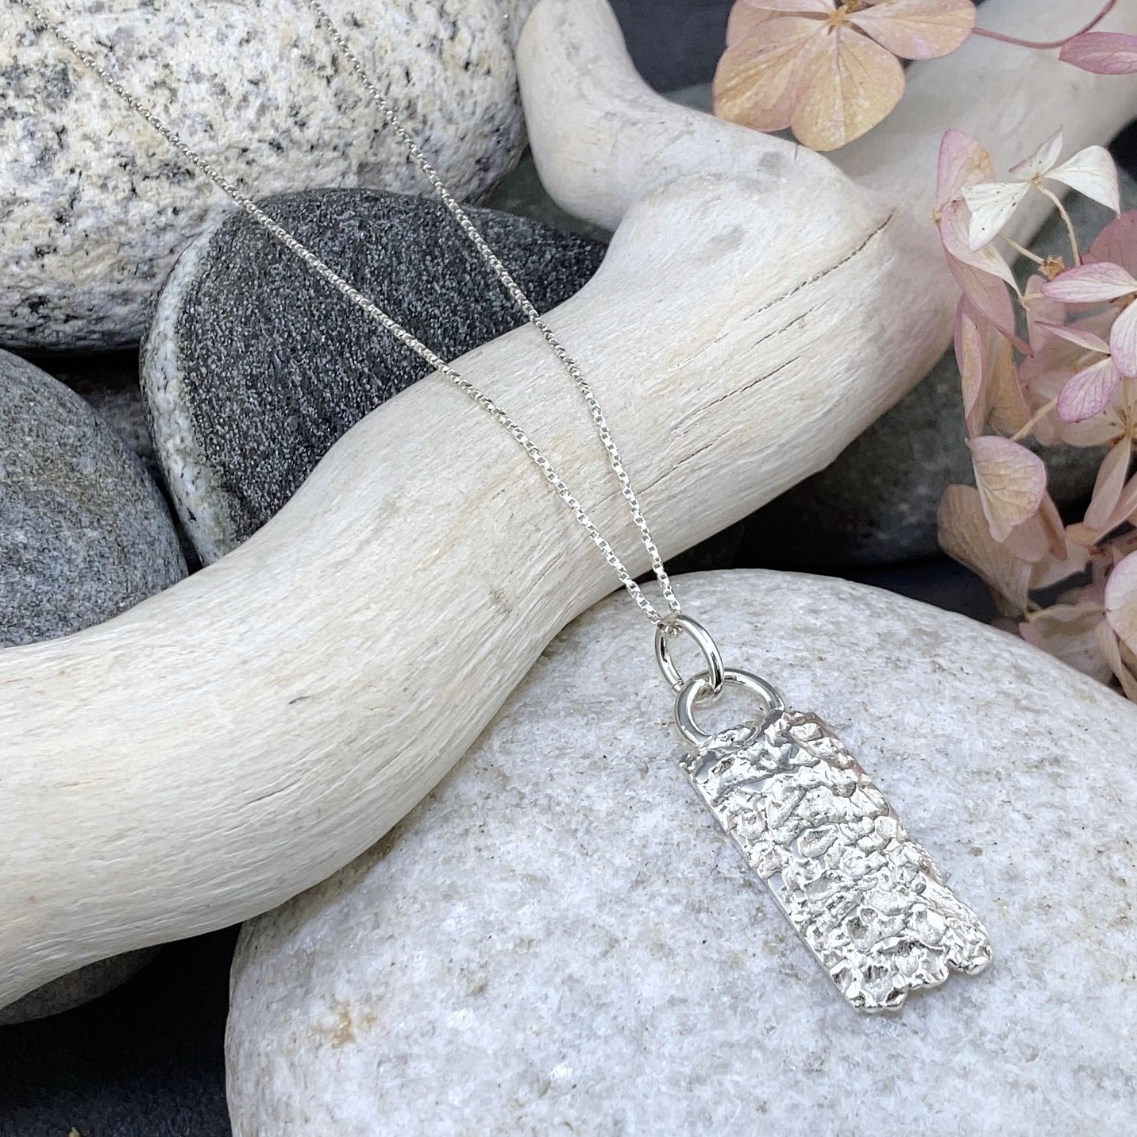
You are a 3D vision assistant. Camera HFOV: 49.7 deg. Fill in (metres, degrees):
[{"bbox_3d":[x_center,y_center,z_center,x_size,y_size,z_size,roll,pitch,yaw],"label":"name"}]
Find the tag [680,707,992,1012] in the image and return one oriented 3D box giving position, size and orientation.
[{"bbox_3d":[0.023,0.025,0.108,0.014,0.002,0.027,-17,48,-19],"label":"tag"}]

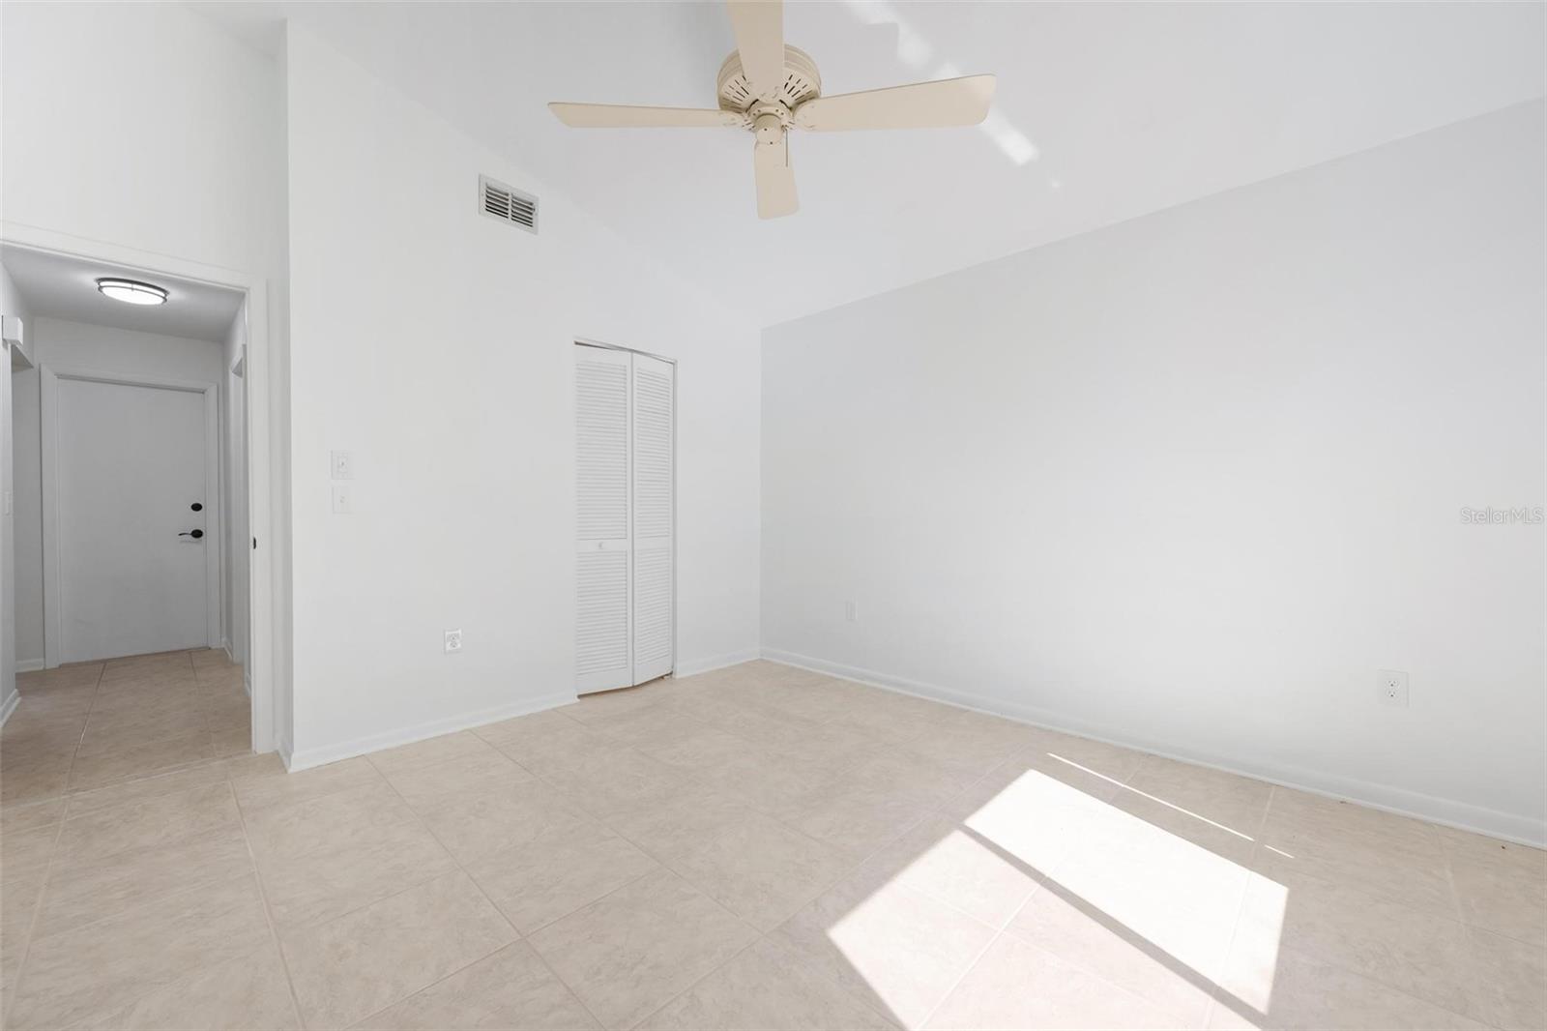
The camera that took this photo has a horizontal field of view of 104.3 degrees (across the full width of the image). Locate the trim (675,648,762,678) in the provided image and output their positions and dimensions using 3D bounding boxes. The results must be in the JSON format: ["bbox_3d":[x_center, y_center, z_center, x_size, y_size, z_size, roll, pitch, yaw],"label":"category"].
[{"bbox_3d":[-0.367,1.015,4.172,0.016,0.086,0.758,0,0,44],"label":"trim"}]

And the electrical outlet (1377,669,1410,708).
[{"bbox_3d":[2.180,0.612,2.116,0.078,0.124,0.008,0,0,44],"label":"electrical outlet"}]

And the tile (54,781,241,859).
[{"bbox_3d":[-2.135,1.056,2.083,0.425,0.010,0.420,0,0,44],"label":"tile"}]

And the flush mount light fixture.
[{"bbox_3d":[-3.810,-1.322,3.583,0.308,0.068,0.308,0,0,44],"label":"flush mount light fixture"}]

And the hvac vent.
[{"bbox_3d":[-1.356,-1.597,3.101,0.018,0.201,0.303,0,0,44],"label":"hvac vent"}]

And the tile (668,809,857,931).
[{"bbox_3d":[-0.027,1.051,1.801,0.420,0.010,0.420,0,0,44],"label":"tile"}]

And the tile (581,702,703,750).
[{"bbox_3d":[-0.663,1.069,3.080,0.434,0.010,0.434,0,0,44],"label":"tile"}]

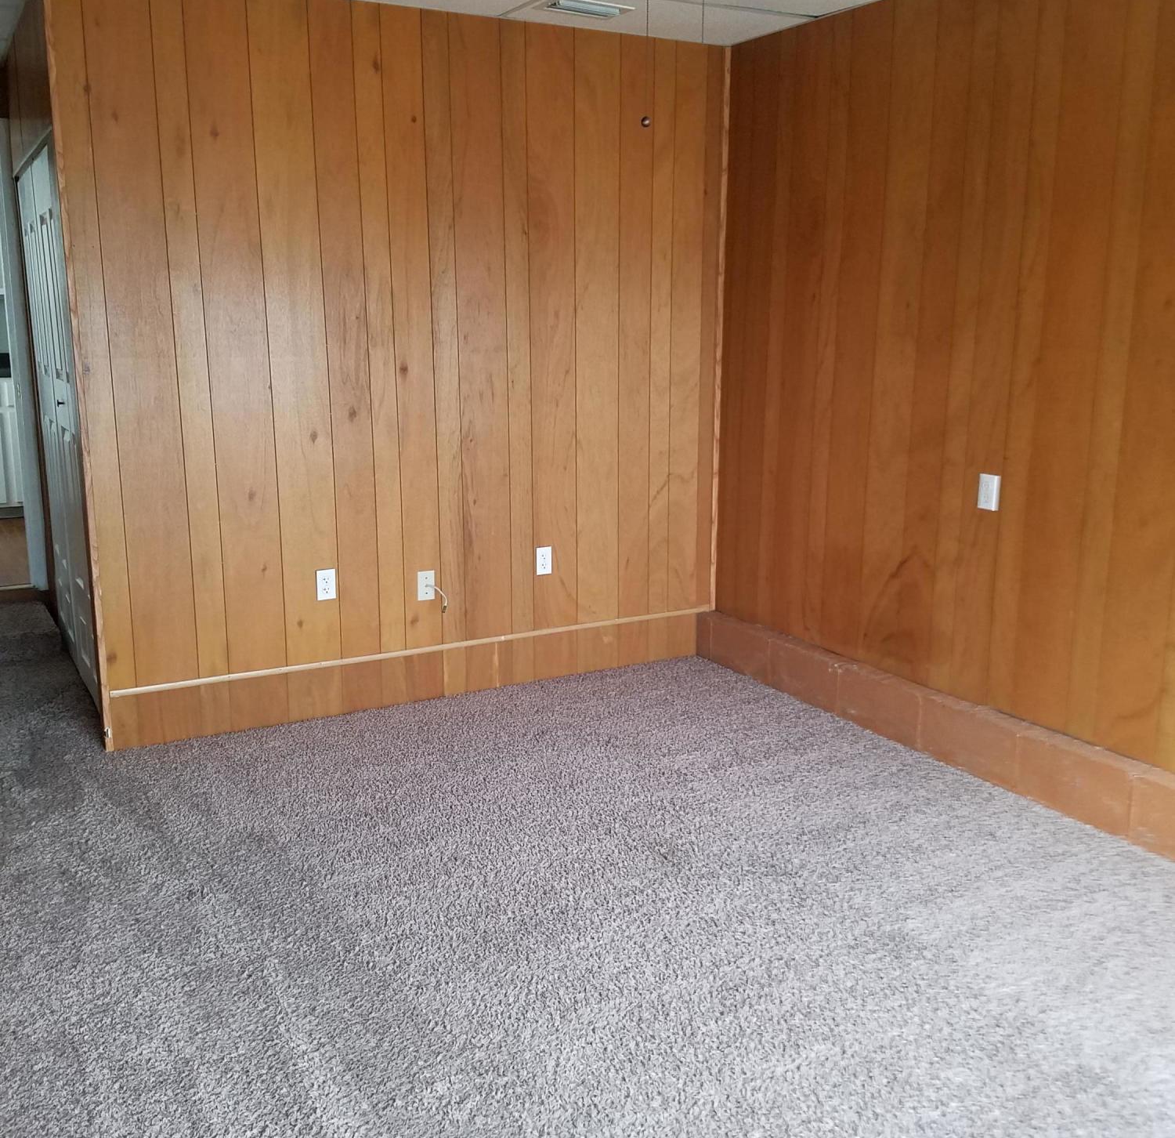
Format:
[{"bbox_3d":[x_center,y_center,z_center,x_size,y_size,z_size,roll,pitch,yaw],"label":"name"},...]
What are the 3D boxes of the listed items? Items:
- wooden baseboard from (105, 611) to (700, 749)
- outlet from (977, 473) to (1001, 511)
[{"bbox_3d":[-0.593,0.414,4.701,2.510,0.215,0.020,-7,15,-29],"label":"wooden baseboard"},{"bbox_3d":[1.308,-0.248,3.829,0.022,0.115,0.071,-7,15,-29],"label":"outlet"}]

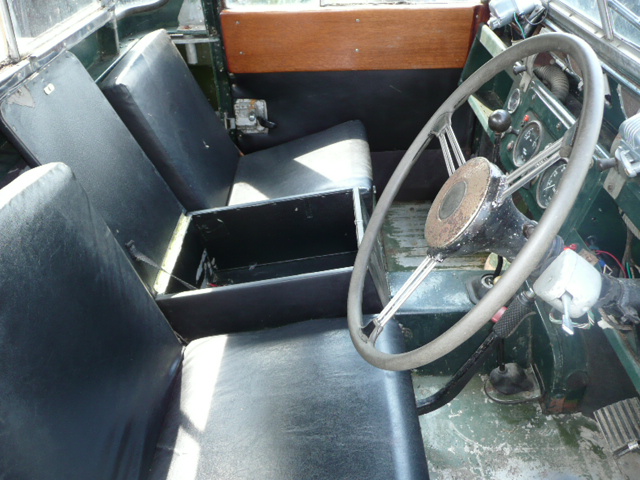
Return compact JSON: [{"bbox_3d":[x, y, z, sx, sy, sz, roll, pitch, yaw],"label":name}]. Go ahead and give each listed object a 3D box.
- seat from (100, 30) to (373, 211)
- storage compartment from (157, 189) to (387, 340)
[{"bbox_3d":[-0.191,-0.314,1.524,0.654,0.479,0.462,-1,36,0],"label":"seat"},{"bbox_3d":[-0.095,0.074,1.313,0.505,0.210,0.327,-9,36,6],"label":"storage compartment"}]

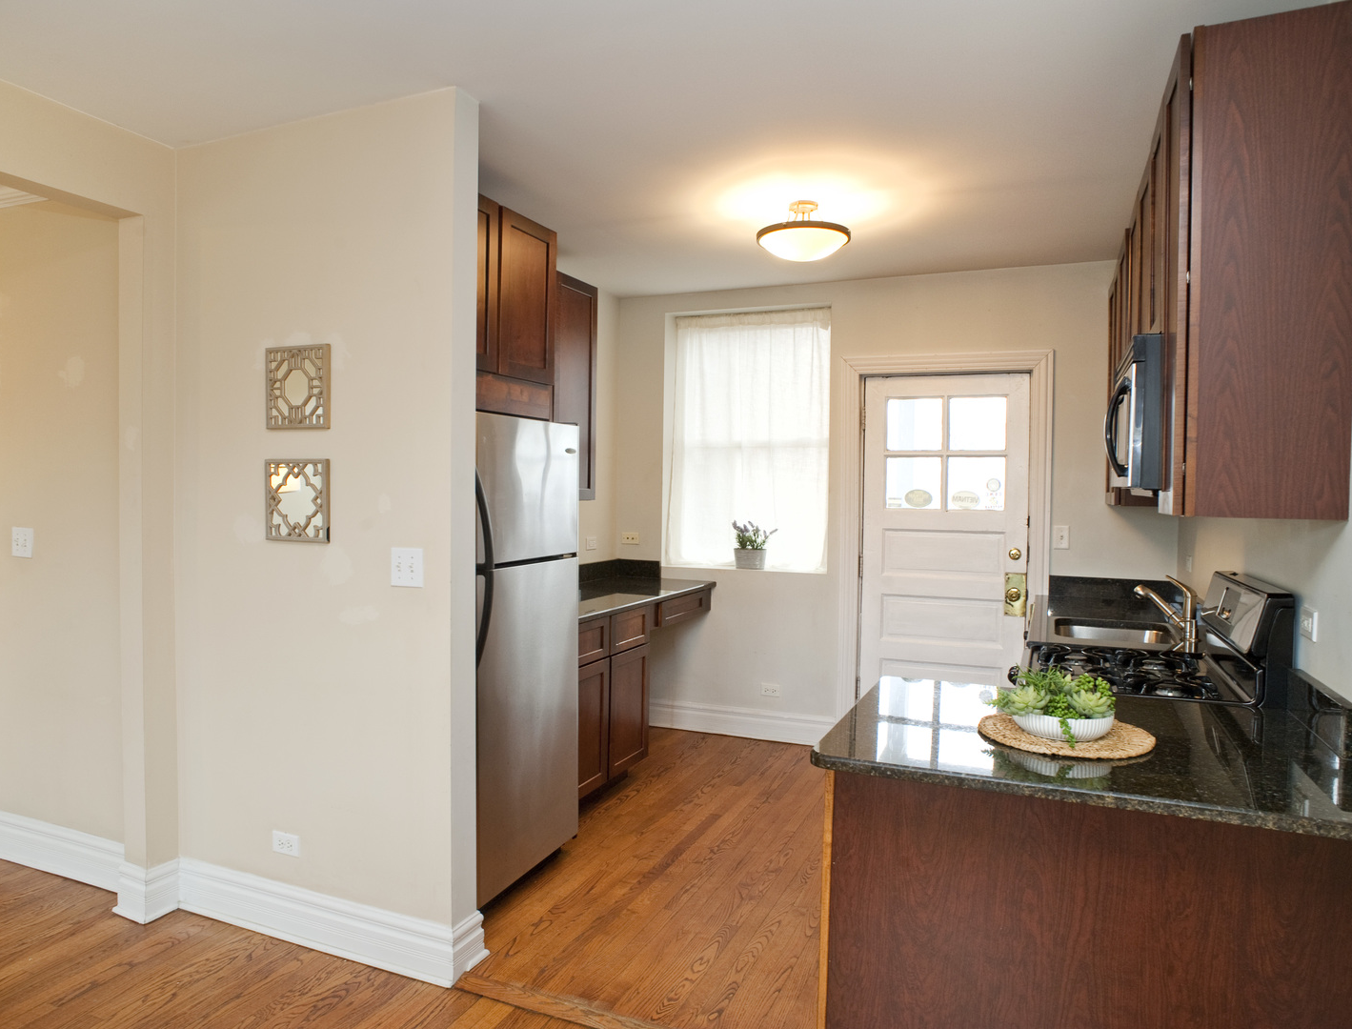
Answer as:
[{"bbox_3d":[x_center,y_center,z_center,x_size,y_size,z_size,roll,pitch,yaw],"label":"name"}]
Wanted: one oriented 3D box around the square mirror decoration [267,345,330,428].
[{"bbox_3d":[-1.183,-0.394,2.683,0.249,0.258,0.022,1,2,23],"label":"square mirror decoration"}]

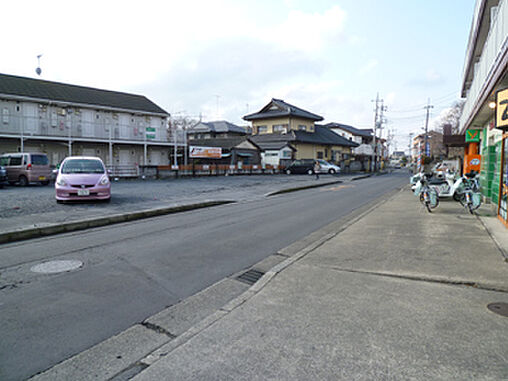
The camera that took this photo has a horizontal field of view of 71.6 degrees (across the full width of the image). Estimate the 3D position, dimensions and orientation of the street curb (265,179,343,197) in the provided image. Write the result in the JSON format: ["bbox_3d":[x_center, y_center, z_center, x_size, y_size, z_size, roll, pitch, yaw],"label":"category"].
[{"bbox_3d":[3.753,-0.239,22.091,0.220,0.160,14.440,2,5,27],"label":"street curb"}]

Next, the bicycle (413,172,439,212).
[{"bbox_3d":[5.033,0.044,10.223,0.580,1.050,1.750,2,5,28],"label":"bicycle"}]

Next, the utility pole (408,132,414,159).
[{"bbox_3d":[42.174,-10.426,94.633,1.200,9.900,0.500,2,5,28],"label":"utility pole"}]

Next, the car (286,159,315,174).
[{"bbox_3d":[5.263,-2.652,40.838,3.500,1.680,1.500,0,4,3],"label":"car"}]

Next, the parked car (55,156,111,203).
[{"bbox_3d":[-6.277,-0.489,12.844,1.700,1.520,3.830,-2,5,-27],"label":"parked car"}]

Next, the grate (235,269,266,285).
[{"bbox_3d":[-0.016,1.095,4.365,0.280,0.040,0.420,3,5,27],"label":"grate"}]

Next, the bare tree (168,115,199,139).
[{"bbox_3d":[-8.797,-5.637,43.729,3.800,7.300,3.800,0,4,0],"label":"bare tree"}]

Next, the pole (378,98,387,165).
[{"bbox_3d":[18.225,-7.774,50.618,0.900,10.500,0.600,3,5,27],"label":"pole"}]

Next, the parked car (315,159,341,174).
[{"bbox_3d":[8.305,-2.749,42.936,4.300,1.680,1.700,0,4,3],"label":"parked car"}]

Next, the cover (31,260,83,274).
[{"bbox_3d":[-2.818,1.111,5.032,0.660,0.040,0.660,0,4,0],"label":"cover"}]

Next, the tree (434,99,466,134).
[{"bbox_3d":[26.103,-6.582,45.658,6.200,9.400,5.800,1,4,0],"label":"tree"}]

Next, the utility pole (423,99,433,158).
[{"bbox_3d":[20.438,-6.296,41.661,0.900,9.300,0.500,3,5,27],"label":"utility pole"}]

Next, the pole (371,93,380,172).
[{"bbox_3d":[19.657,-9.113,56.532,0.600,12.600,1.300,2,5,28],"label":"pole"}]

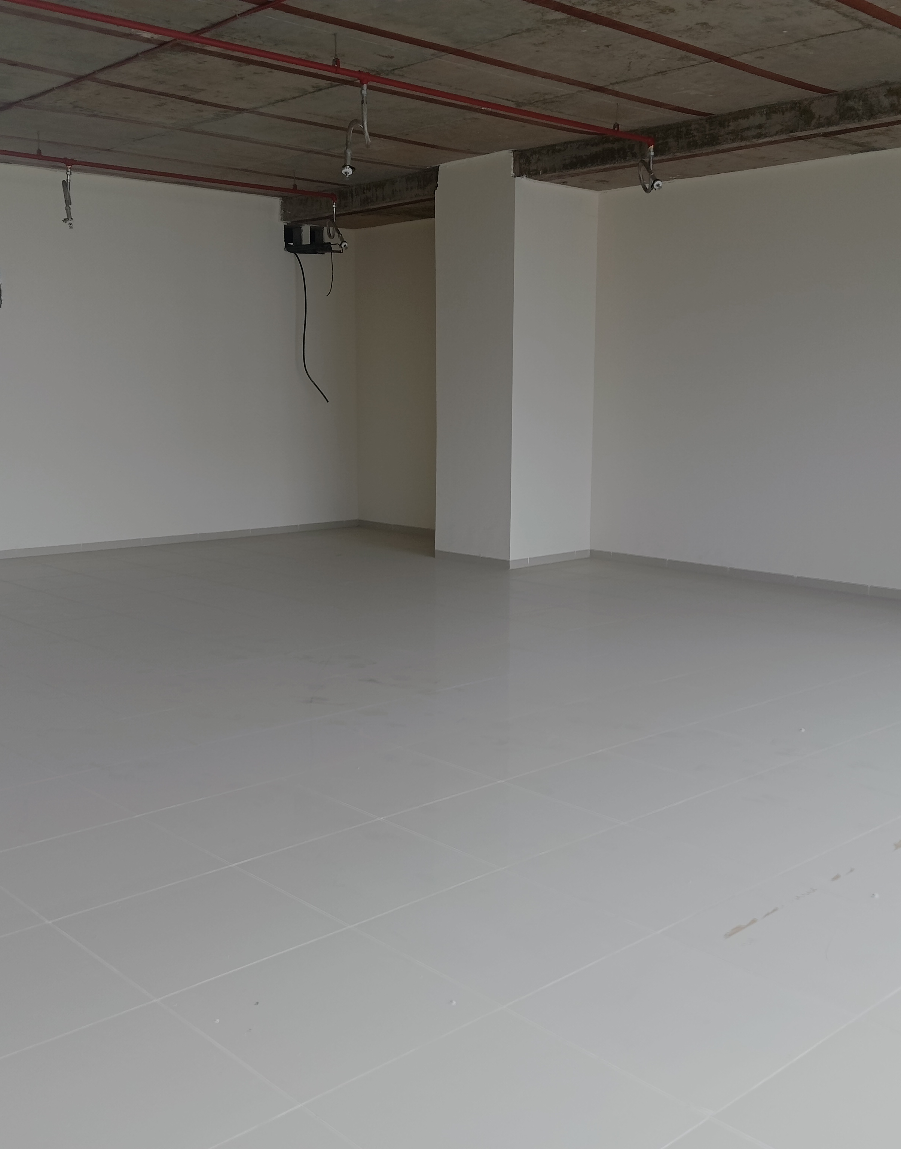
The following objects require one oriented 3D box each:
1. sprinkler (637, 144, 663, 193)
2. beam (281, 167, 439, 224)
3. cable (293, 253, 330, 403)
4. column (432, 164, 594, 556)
[{"bbox_3d":[1.312,-2.680,8.150,0.165,0.320,0.140,1,9,9],"label":"sprinkler"},{"bbox_3d":[-0.746,-3.414,11.212,0.350,0.220,2.325,-8,12,-42],"label":"beam"},{"bbox_3d":[-1.373,-2.436,12.174,0.380,1.440,0.140,-8,12,-42],"label":"cable"},{"bbox_3d":[0.552,-1.760,10.467,0.966,3.253,0.892,-8,12,-42],"label":"column"}]

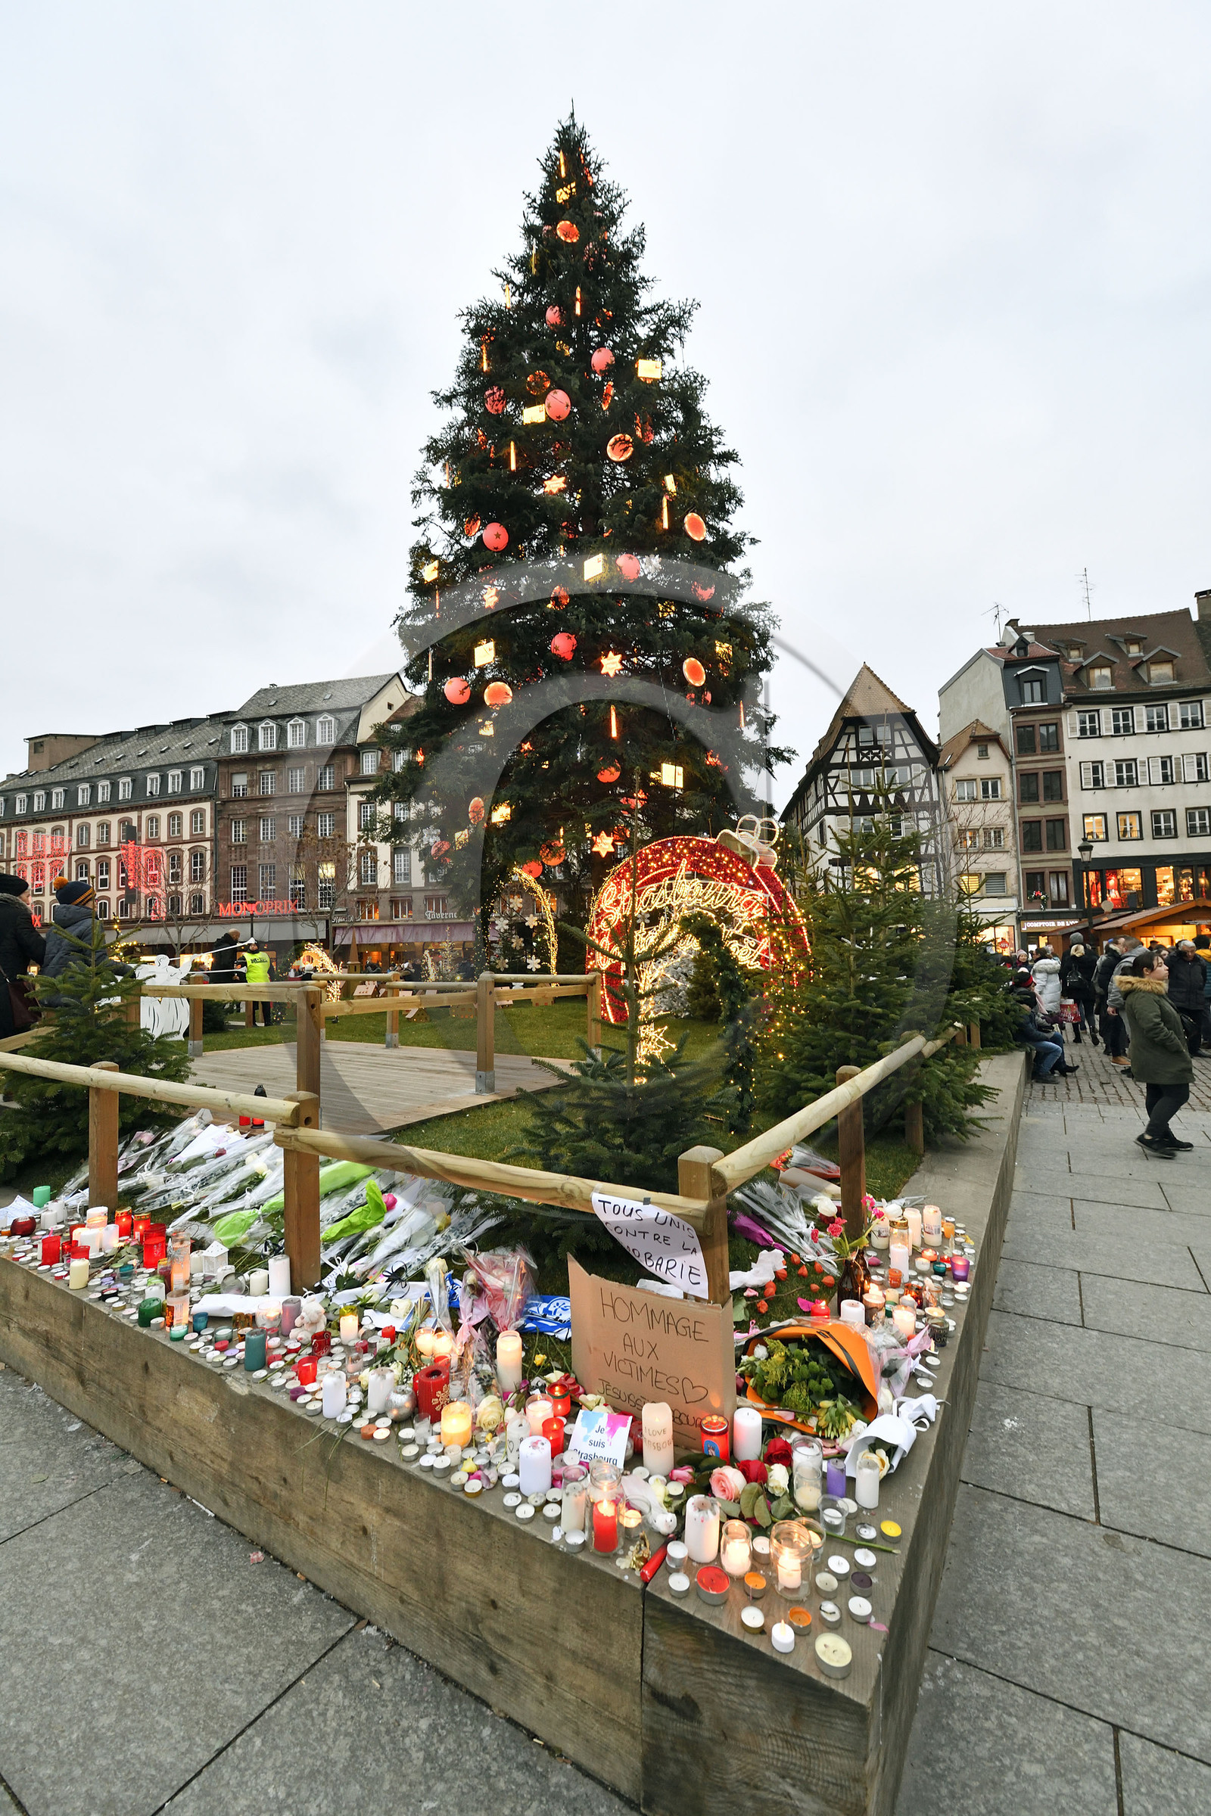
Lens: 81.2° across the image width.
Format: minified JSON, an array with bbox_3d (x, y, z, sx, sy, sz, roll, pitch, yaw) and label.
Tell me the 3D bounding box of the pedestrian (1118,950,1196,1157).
[{"bbox_3d":[4.216,1.129,5.420,0.470,1.570,0.460,-3,-4,28],"label":"pedestrian"}]

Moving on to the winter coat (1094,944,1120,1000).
[{"bbox_3d":[6.520,0.847,9.150,0.360,0.700,0.480,-3,-4,22],"label":"winter coat"}]

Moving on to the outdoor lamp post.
[{"bbox_3d":[14.780,0.215,21.500,0.460,4.700,0.460,-3,-4,32],"label":"outdoor lamp post"}]

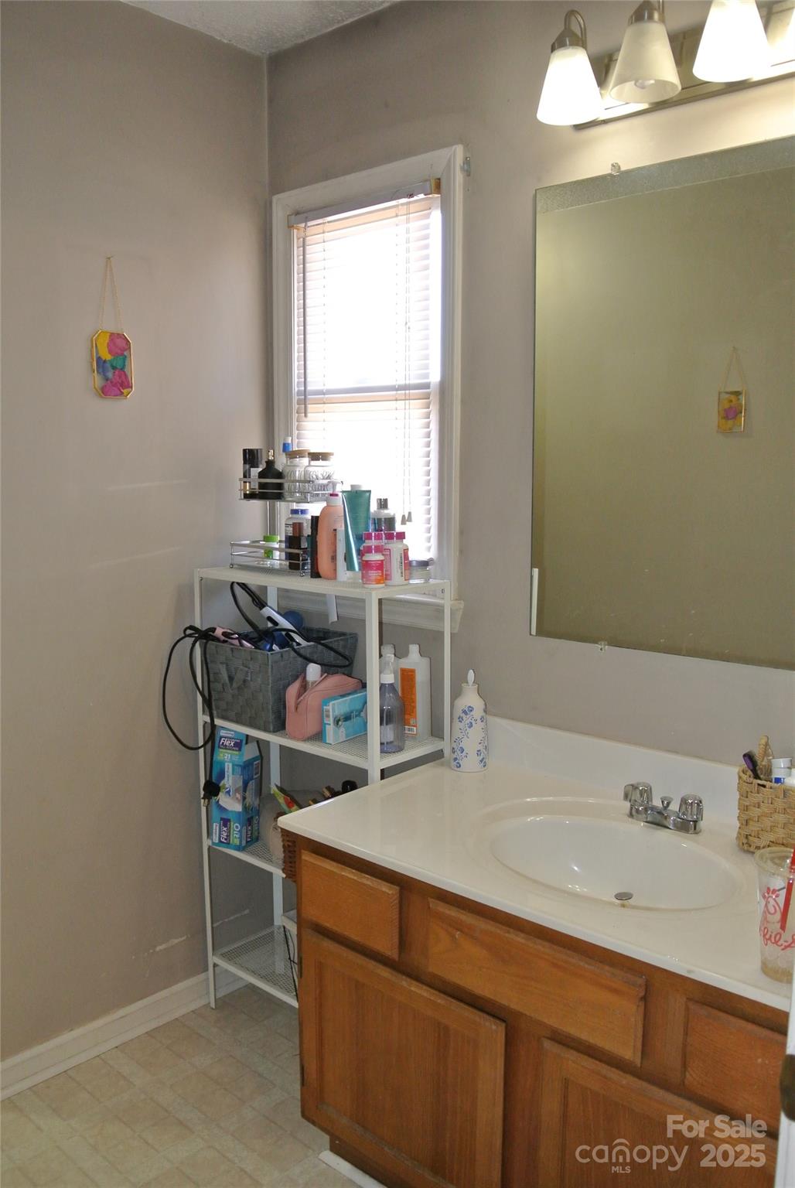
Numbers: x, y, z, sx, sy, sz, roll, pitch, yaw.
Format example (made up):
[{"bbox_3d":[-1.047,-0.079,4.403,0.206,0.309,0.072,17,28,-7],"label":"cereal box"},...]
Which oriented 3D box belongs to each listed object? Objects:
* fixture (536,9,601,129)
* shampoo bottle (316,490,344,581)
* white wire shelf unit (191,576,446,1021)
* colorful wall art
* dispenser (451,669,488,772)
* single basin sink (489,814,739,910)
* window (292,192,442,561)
[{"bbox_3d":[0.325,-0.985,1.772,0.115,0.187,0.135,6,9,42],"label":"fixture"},{"bbox_3d":[-0.148,-0.140,2.230,0.060,0.208,0.072,6,9,42],"label":"shampoo bottle"},{"bbox_3d":[-0.185,0.525,2.305,0.608,1.142,0.243,6,9,43],"label":"white wire shelf unit"},{"bbox_3d":[-0.650,-0.526,2.190,0.016,0.158,0.100,6,9,42],"label":"colorful wall art"},{"bbox_3d":[0.158,0.271,2.086,0.080,0.215,0.080,0,7,0],"label":"dispenser"},{"bbox_3d":[0.351,0.503,1.617,0.440,0.130,0.335,6,9,42],"label":"single basin sink"},{"bbox_3d":[-0.081,-0.486,2.363,0.490,0.870,0.070,6,9,42],"label":"window"}]

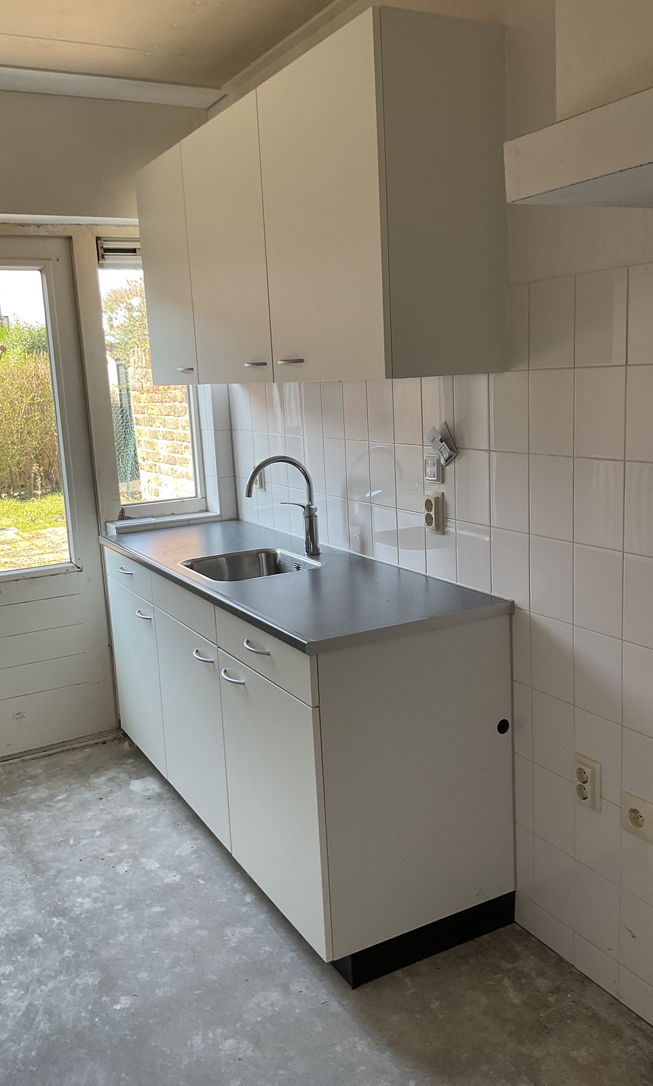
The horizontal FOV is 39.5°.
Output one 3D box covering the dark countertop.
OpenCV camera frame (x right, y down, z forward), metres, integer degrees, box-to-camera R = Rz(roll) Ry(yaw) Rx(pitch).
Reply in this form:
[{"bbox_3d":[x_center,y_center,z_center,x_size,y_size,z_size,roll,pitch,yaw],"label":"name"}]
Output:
[{"bbox_3d":[-0.210,0.076,2.992,0.593,0.032,1.812,-8,12,-27],"label":"dark countertop"}]

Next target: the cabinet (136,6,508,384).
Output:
[{"bbox_3d":[-0.134,-0.904,2.833,0.358,0.786,1.715,-8,12,-27],"label":"cabinet"}]

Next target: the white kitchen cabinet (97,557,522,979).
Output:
[{"bbox_3d":[-0.185,0.525,3.069,0.590,0.882,1.791,-8,12,-27],"label":"white kitchen cabinet"}]

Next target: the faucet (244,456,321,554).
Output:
[{"bbox_3d":[-0.146,-0.119,3.012,0.254,0.340,0.057,-8,12,-27],"label":"faucet"}]

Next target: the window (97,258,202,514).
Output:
[{"bbox_3d":[-0.729,-0.664,3.804,0.380,1.102,0.069,-8,12,-27],"label":"window"}]

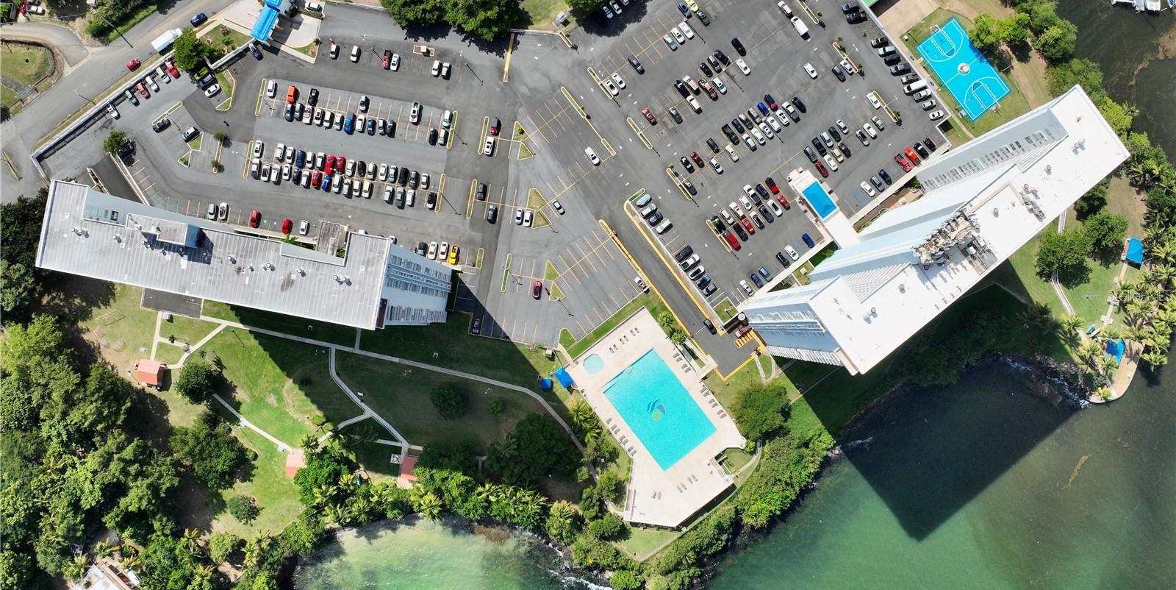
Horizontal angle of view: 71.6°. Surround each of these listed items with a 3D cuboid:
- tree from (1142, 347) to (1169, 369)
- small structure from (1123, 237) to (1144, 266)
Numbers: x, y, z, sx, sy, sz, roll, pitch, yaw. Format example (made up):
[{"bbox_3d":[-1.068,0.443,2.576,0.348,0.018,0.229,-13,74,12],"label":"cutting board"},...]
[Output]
[{"bbox_3d":[169.909,18.961,247.013,7.400,8.800,6.800,0,88,0],"label":"tree"},{"bbox_3d":[162.377,-13.045,242.978,4.700,3.400,6.600,16,88,1],"label":"small structure"}]

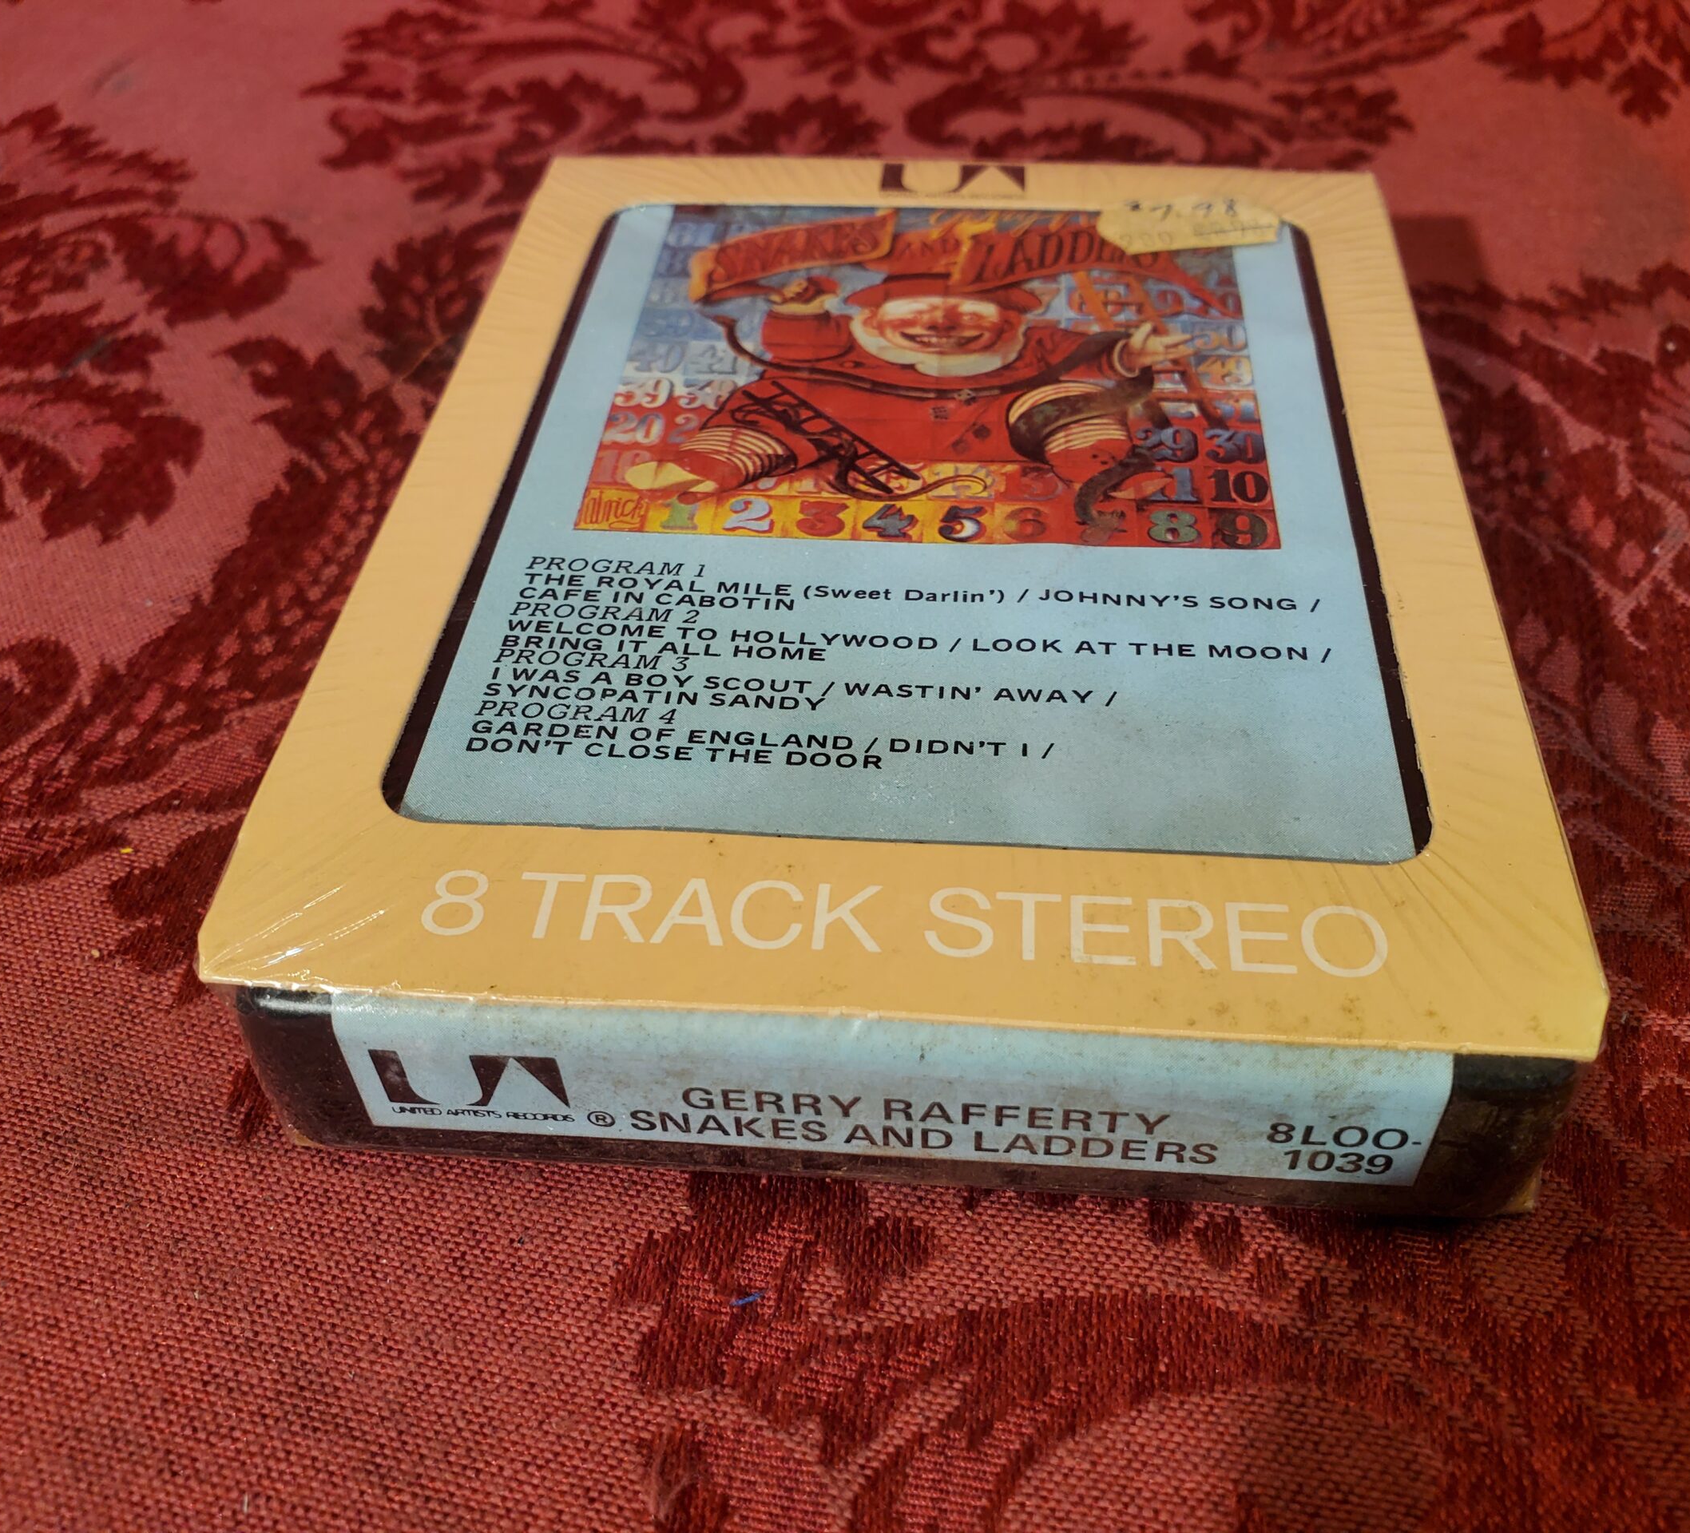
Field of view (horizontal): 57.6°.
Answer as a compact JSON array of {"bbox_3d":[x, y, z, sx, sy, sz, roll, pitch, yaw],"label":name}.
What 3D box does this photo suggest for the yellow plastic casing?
[{"bbox_3d":[0.009,-0.021,0.162,0.104,0.024,0.128,3,48,5],"label":"yellow plastic casing"}]

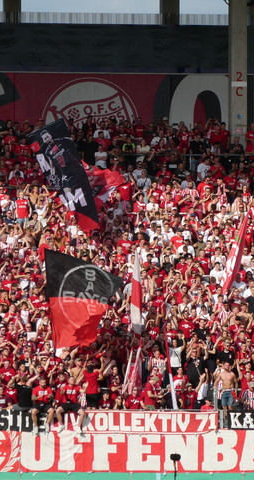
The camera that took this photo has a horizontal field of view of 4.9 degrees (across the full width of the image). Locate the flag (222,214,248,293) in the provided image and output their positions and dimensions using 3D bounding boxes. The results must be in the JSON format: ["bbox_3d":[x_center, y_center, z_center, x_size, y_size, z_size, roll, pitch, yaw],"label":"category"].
[{"bbox_3d":[3.216,0.404,88.500,0.720,2.300,0.400,0,-2,-5],"label":"flag"}]

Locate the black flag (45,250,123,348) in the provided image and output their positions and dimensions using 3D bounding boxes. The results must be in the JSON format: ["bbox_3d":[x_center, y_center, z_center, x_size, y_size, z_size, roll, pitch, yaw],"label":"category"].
[{"bbox_3d":[-1.207,1.690,84.000,2.200,2.800,0.700,0,0,0],"label":"black flag"}]

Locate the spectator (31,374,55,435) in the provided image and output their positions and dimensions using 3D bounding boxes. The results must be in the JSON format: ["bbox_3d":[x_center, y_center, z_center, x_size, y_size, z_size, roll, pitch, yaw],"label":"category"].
[{"bbox_3d":[-2.283,4.531,80.500,0.600,1.580,0.750,0,-2,-5],"label":"spectator"}]

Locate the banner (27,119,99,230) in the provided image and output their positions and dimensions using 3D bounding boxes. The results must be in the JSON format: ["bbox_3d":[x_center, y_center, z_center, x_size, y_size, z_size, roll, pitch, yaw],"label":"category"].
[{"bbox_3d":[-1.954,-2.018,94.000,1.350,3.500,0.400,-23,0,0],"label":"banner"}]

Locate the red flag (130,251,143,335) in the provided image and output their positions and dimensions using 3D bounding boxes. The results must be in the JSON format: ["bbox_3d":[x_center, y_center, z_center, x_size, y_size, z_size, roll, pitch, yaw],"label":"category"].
[{"bbox_3d":[0.275,1.517,85.500,0.420,2.400,0.450,0,0,0],"label":"red flag"}]

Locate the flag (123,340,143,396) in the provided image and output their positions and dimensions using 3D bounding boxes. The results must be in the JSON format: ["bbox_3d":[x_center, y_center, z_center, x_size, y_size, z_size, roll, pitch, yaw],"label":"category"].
[{"bbox_3d":[0.182,3.597,82.800,0.580,1.580,0.300,0,-2,-5],"label":"flag"}]

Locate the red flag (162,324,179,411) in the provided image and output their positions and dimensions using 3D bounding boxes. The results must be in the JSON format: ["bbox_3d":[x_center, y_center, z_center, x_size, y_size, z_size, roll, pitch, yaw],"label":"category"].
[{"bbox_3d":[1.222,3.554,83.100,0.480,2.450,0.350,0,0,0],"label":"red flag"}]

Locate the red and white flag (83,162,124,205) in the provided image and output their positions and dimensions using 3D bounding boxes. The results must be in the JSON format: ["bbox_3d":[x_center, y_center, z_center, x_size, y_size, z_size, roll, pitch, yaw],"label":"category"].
[{"bbox_3d":[-0.771,-1.820,97.000,1.500,1.550,0.500,0,-2,-5],"label":"red and white flag"}]

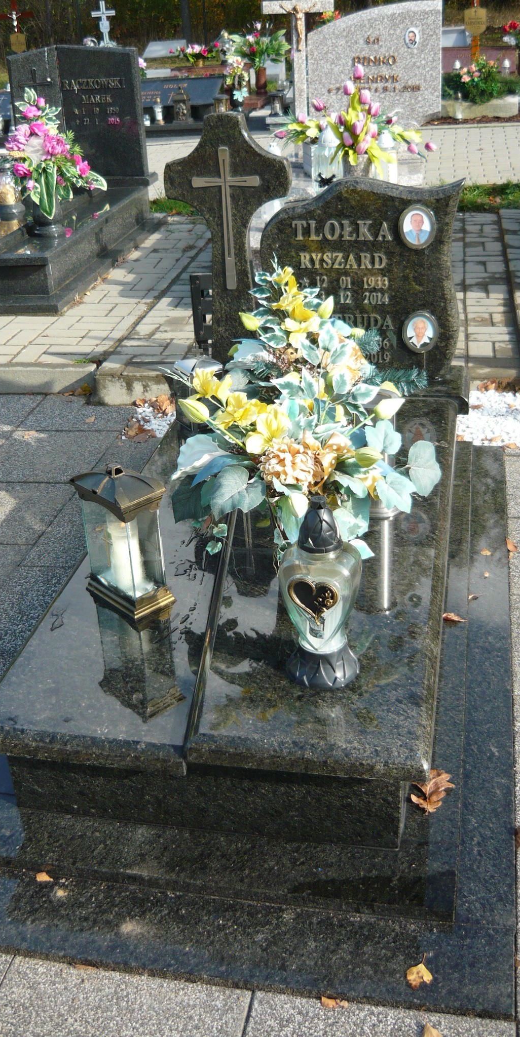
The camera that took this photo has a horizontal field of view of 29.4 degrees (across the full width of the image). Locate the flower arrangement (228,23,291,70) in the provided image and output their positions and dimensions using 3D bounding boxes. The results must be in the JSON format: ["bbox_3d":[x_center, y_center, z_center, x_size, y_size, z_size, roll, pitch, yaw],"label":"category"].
[{"bbox_3d":[-0.013,-4.938,10.325,0.614,0.436,0.455,2,30,12],"label":"flower arrangement"}]

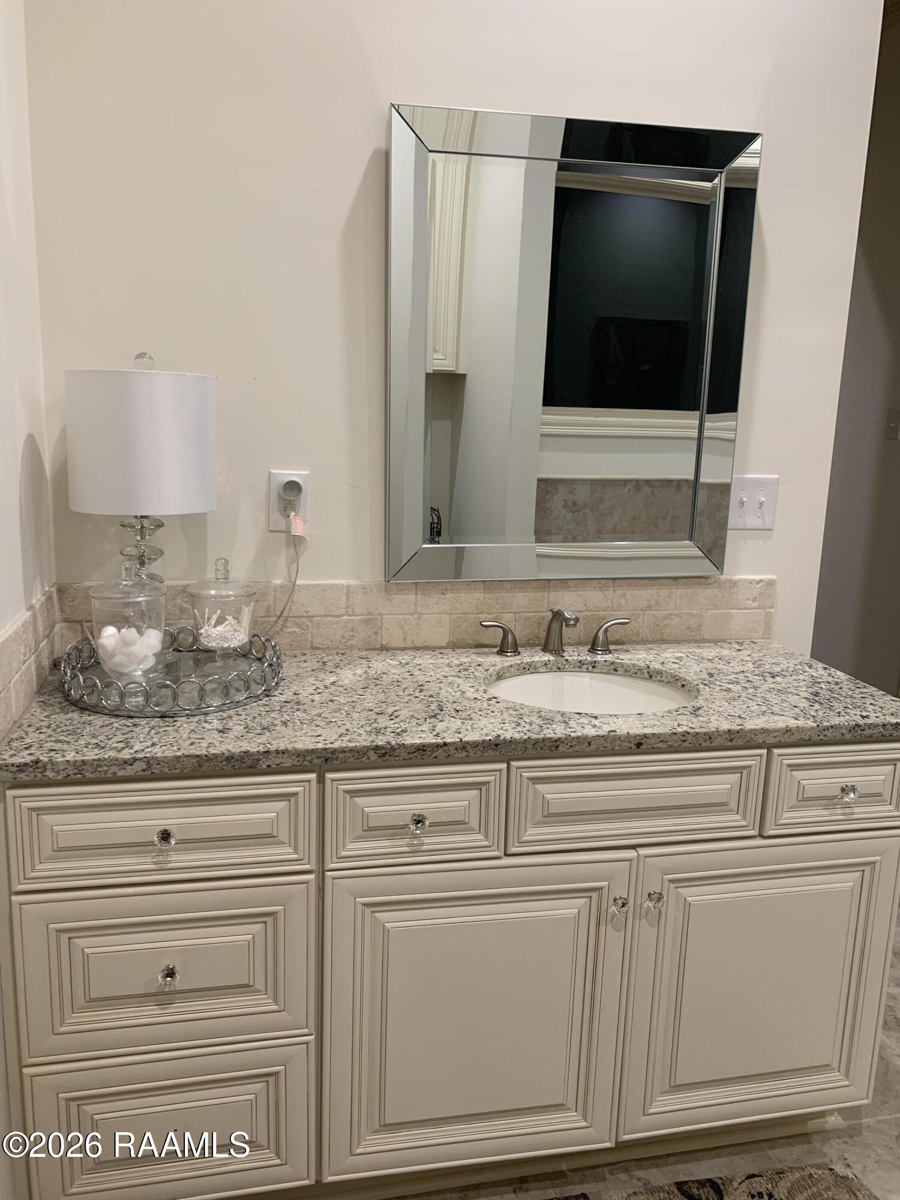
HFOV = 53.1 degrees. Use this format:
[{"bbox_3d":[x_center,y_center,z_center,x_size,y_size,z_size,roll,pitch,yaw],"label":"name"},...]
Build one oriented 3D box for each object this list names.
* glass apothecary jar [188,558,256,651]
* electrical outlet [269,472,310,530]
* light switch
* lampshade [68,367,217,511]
[{"bbox_3d":[-0.434,0.025,1.728,0.126,0.210,0.126,-1,11,-11],"label":"glass apothecary jar"},{"bbox_3d":[-0.331,-0.202,1.857,0.079,0.125,0.011,-1,11,-11],"label":"electrical outlet"},{"bbox_3d":[0.683,-0.220,2.042,0.124,0.124,0.015,-1,11,-11],"label":"light switch"},{"bbox_3d":[-0.541,-0.279,1.595,0.249,0.233,0.249,-1,11,-11],"label":"lampshade"}]

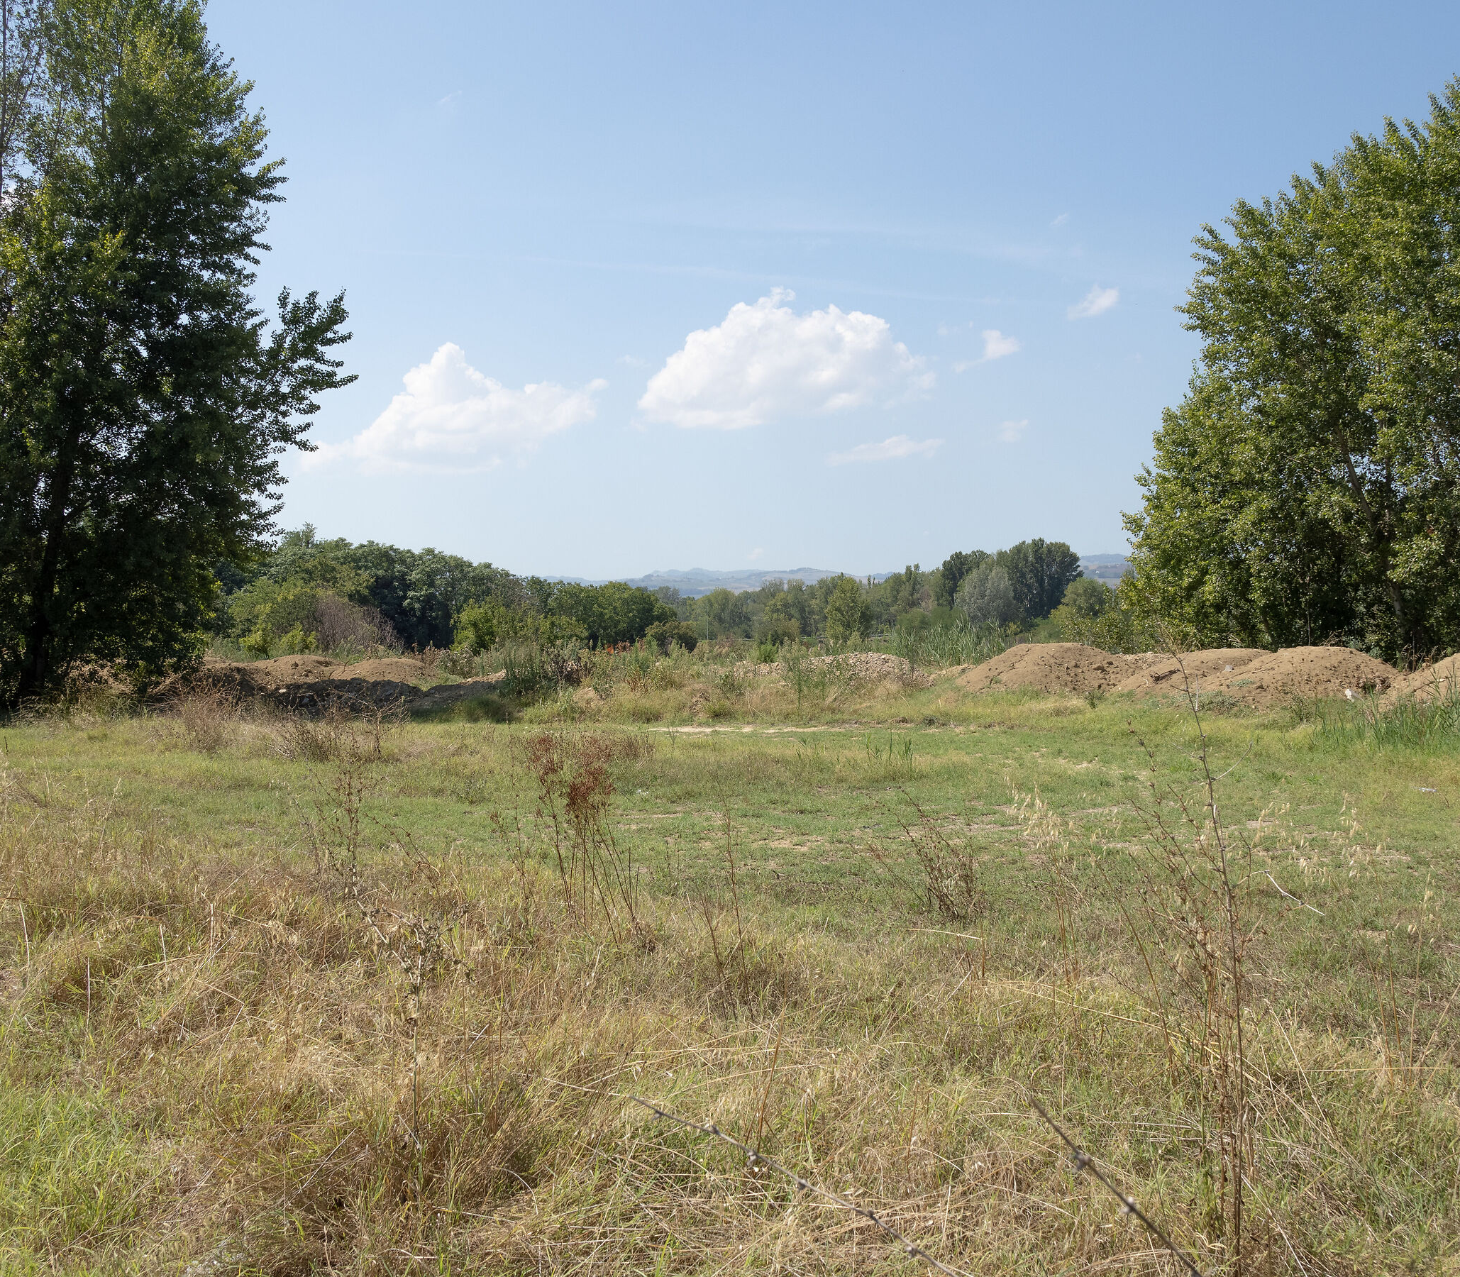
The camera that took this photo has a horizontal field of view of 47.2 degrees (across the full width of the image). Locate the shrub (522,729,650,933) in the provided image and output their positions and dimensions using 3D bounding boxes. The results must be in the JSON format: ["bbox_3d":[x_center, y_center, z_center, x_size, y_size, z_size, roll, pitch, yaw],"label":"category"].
[{"bbox_3d":[-0.710,0.977,8.300,0.610,1.040,0.500,0,1,0],"label":"shrub"}]

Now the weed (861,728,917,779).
[{"bbox_3d":[1.616,1.176,17.000,0.550,0.530,0.500,0,1,0],"label":"weed"}]

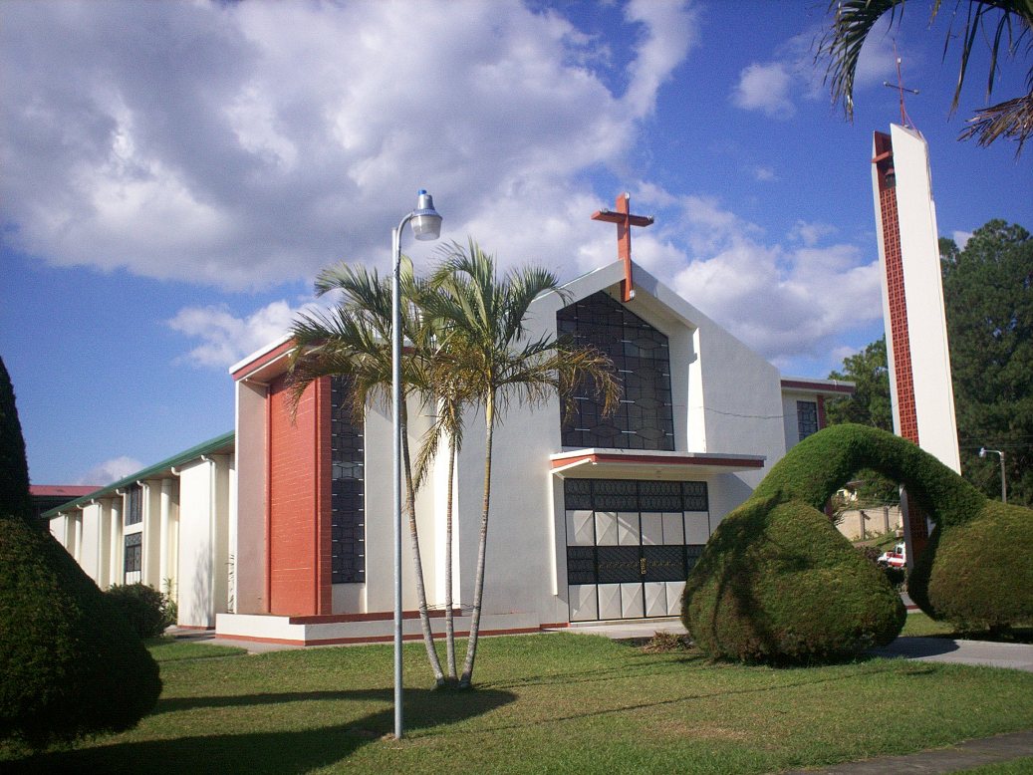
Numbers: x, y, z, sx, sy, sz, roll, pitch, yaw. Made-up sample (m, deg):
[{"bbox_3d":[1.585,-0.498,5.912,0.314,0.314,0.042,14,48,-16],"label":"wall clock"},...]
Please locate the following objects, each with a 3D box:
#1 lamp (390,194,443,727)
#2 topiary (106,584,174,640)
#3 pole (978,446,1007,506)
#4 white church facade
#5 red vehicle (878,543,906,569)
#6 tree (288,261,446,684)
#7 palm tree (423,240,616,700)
[{"bbox_3d":[-0.939,0.612,10.162,0.520,5.180,0.300,-3,-10,8],"label":"lamp"},{"bbox_3d":[-8.632,5.138,24.578,1.750,1.210,1.600,-2,-10,0],"label":"topiary"},{"bbox_3d":[25.364,6.394,56.424,1.400,6.500,0.350,-2,-10,0],"label":"pole"},{"bbox_3d":[-6.629,4.160,40.261,16.200,8.687,35.500,5,-12,-32],"label":"white church facade"},{"bbox_3d":[22.705,9.743,62.000,4.200,1.750,1.750,4,-12,-29],"label":"red vehicle"},{"bbox_3d":[-1.993,1.070,14.402,2.200,5.680,2.050,-2,-10,0],"label":"tree"},{"bbox_3d":[0.141,0.871,14.255,2.650,5.970,2.400,-2,-10,0],"label":"palm tree"}]

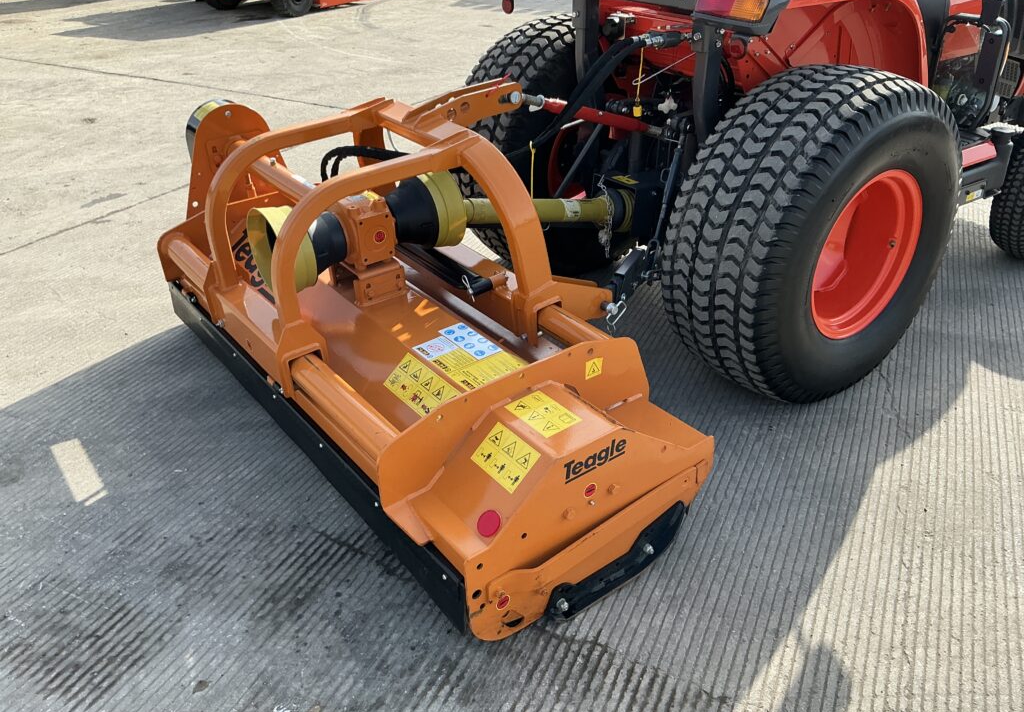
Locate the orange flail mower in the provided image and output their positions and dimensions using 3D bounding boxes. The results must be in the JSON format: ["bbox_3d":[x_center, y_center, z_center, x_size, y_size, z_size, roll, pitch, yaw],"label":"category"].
[{"bbox_3d":[-0.290,-0.215,2.366,1.000,0.970,1.820,-21,37,-32],"label":"orange flail mower"}]

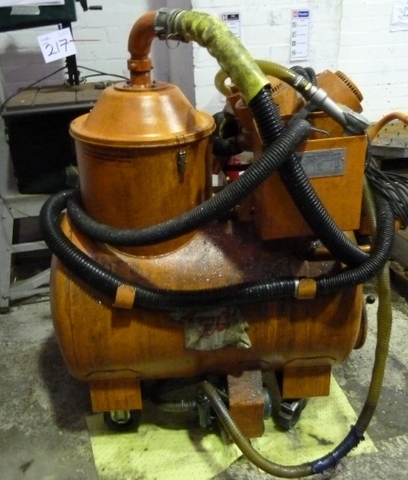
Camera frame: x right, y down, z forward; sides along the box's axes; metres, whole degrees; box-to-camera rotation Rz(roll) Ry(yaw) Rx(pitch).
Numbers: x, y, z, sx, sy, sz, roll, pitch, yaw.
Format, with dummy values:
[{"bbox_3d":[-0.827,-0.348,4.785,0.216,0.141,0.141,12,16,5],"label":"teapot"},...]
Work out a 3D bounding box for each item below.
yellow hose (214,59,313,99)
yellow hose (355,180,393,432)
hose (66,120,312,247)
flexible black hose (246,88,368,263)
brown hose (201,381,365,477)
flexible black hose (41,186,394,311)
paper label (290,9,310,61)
[{"bbox_3d":[0.165,-0.460,1.339,0.255,0.122,0.276,-3,22,-3],"label":"yellow hose"},{"bbox_3d":[0.480,0.197,1.398,0.122,0.683,0.356,-3,22,-3],"label":"yellow hose"},{"bbox_3d":[-0.082,-0.187,1.291,0.706,0.323,0.360,-3,22,-3],"label":"hose"},{"bbox_3d":[0.304,-0.151,1.257,0.401,0.554,0.142,-3,22,-3],"label":"flexible black hose"},{"bbox_3d":[0.236,0.573,1.457,0.473,0.168,0.275,-3,22,-3],"label":"brown hose"},{"bbox_3d":[0.066,-0.008,1.433,1.118,0.284,0.409,-3,22,-3],"label":"flexible black hose"},{"bbox_3d":[0.580,-1.228,2.773,0.105,0.280,0.004,-6,22,-11],"label":"paper label"}]

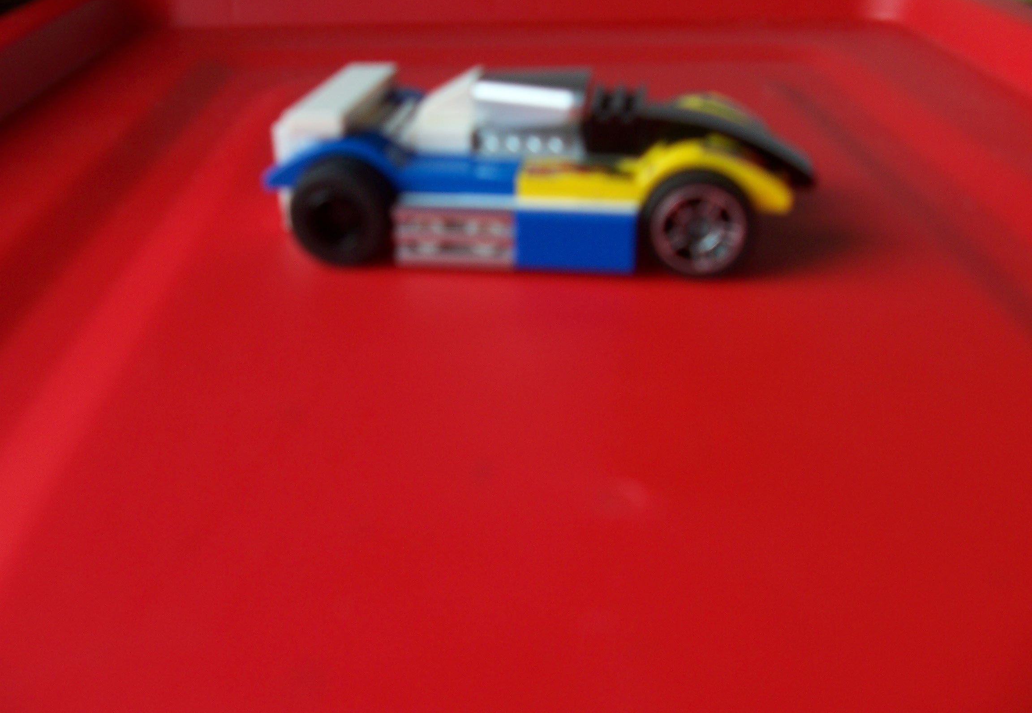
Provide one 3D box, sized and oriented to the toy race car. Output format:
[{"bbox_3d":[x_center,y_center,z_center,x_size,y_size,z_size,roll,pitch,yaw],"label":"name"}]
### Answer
[{"bbox_3d":[0.004,-0.028,0.149,0.072,0.023,0.033,2,27,6],"label":"toy race car"}]

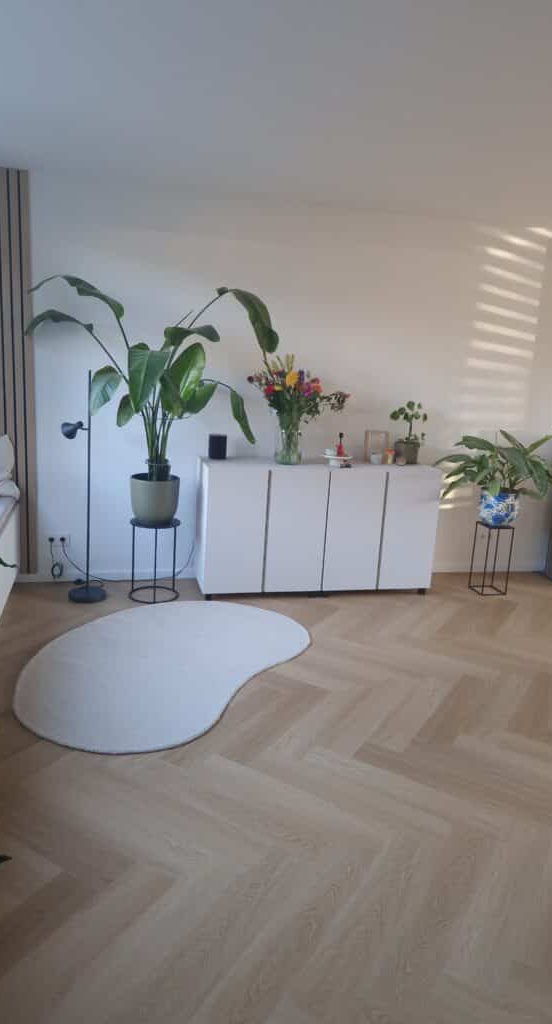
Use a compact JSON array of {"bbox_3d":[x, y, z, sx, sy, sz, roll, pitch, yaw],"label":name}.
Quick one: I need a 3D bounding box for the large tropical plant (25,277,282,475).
[{"bbox_3d":[-0.718,-0.750,4.064,1.470,1.150,0.900,0,13,-14],"label":"large tropical plant"}]

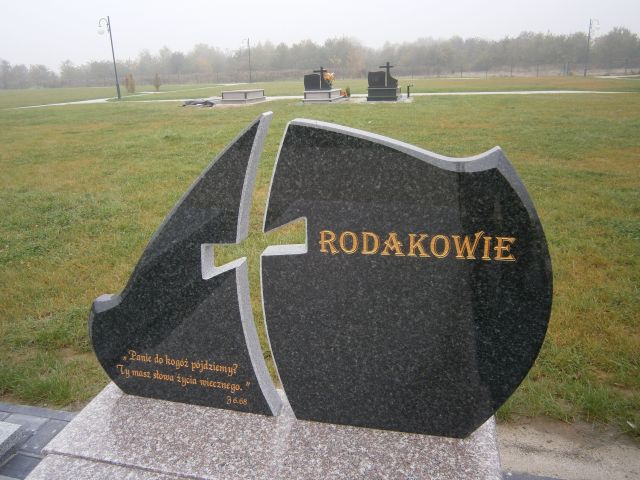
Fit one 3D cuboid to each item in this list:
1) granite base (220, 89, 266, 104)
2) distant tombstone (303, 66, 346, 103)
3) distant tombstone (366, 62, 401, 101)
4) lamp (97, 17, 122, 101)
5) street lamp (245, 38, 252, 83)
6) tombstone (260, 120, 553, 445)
[{"bbox_3d":[-3.548,-6.843,22.837,1.300,0.570,2.300,5,21,18],"label":"granite base"},{"bbox_3d":[0.218,-7.113,21.883,1.340,1.500,2.200,5,21,18],"label":"distant tombstone"},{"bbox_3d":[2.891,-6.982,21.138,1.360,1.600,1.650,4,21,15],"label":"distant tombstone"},{"bbox_3d":[-12.425,-10.753,28.400,0.800,4.650,0.420,-2,20,1],"label":"lamp"},{"bbox_3d":[-8.024,-19.899,53.200,0.800,4.600,0.420,-2,20,1],"label":"street lamp"},{"bbox_3d":[0.239,0.142,1.400,0.817,0.968,0.086,3,20,12],"label":"tombstone"}]

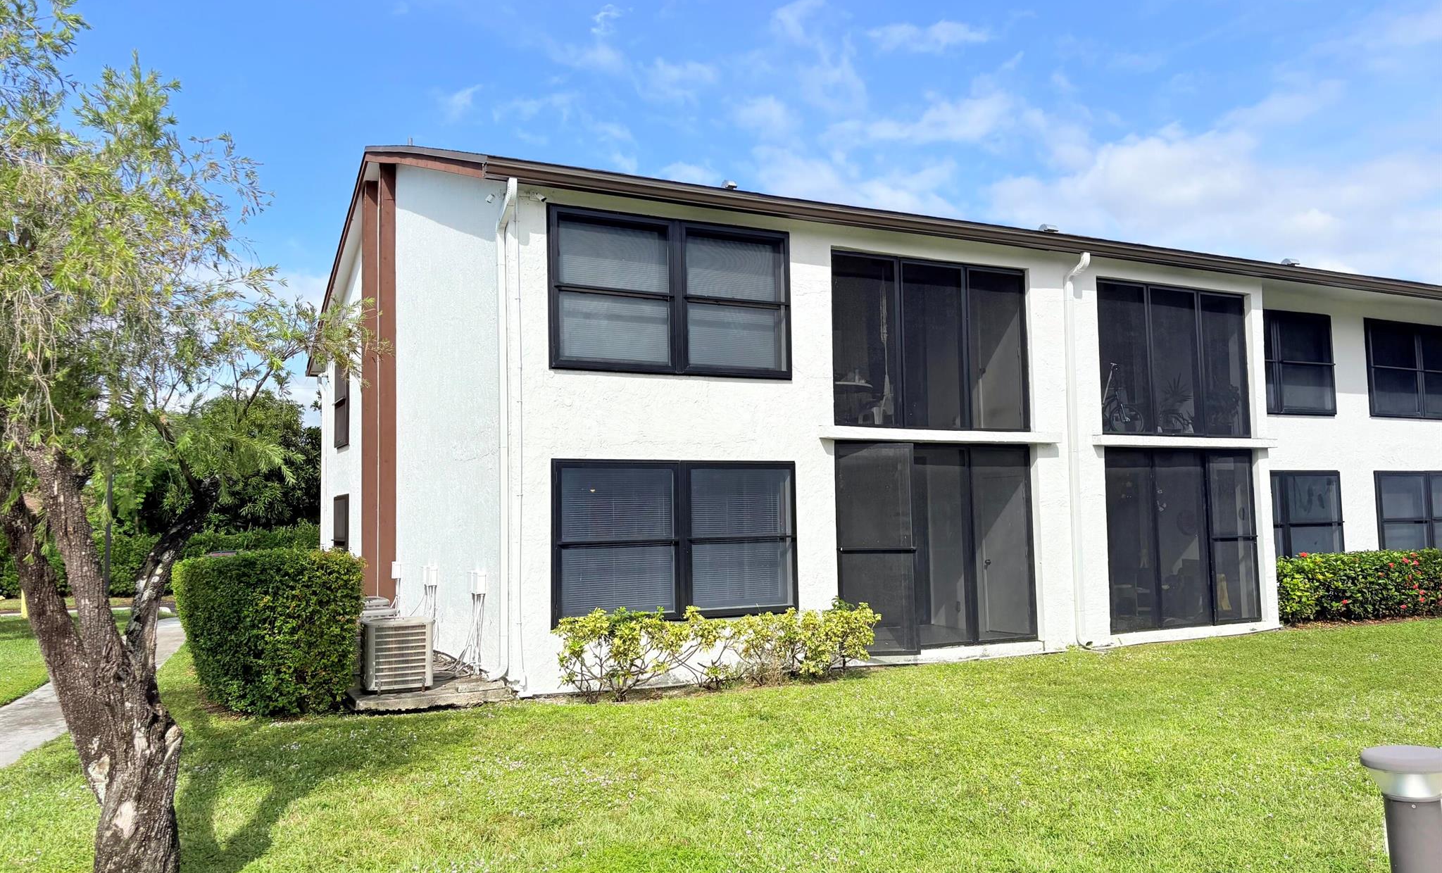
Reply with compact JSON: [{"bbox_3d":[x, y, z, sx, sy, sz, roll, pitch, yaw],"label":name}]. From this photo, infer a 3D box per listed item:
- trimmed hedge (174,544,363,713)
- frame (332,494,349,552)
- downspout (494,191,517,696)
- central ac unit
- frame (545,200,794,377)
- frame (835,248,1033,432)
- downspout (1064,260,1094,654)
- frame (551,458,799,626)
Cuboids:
[{"bbox_3d":[-4.336,1.812,10.355,1.530,1.410,1.800,1,-5,-27],"label":"trimmed hedge"},{"bbox_3d":[-7.068,1.920,20.164,0.120,1.670,1.500,1,-5,-27],"label":"frame"},{"bbox_3d":[-2.072,-0.037,10.330,0.170,4.820,0.600,1,-5,-27],"label":"downspout"},{"bbox_3d":[-3.178,2.136,10.606,0.610,0.645,0.600,1,-5,-27],"label":"central ac unit"},{"bbox_3d":[-0.469,-1.478,11.463,2.798,1.670,0.120,1,-5,-27],"label":"frame"},{"bbox_3d":[2.602,-1.121,13.100,2.945,2.082,0.100,1,-5,-27],"label":"frame"},{"bbox_3d":[4.577,0.162,13.675,0.100,4.960,0.400,1,-5,-27],"label":"downspout"},{"bbox_3d":[-0.417,1.084,11.262,2.798,1.670,0.120,1,-5,-27],"label":"frame"}]

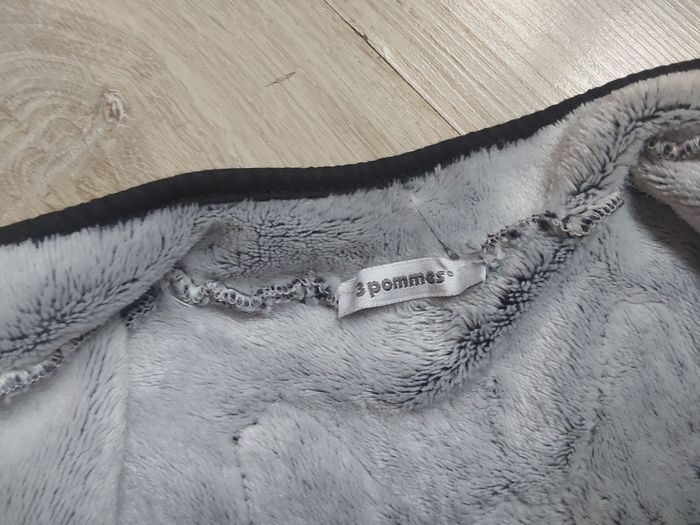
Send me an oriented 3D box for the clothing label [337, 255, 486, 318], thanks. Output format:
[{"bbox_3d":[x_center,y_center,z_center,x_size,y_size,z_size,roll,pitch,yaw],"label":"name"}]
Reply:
[{"bbox_3d":[0.024,0.008,0.226,0.060,0.006,0.017,-11,78,-2],"label":"clothing label"}]

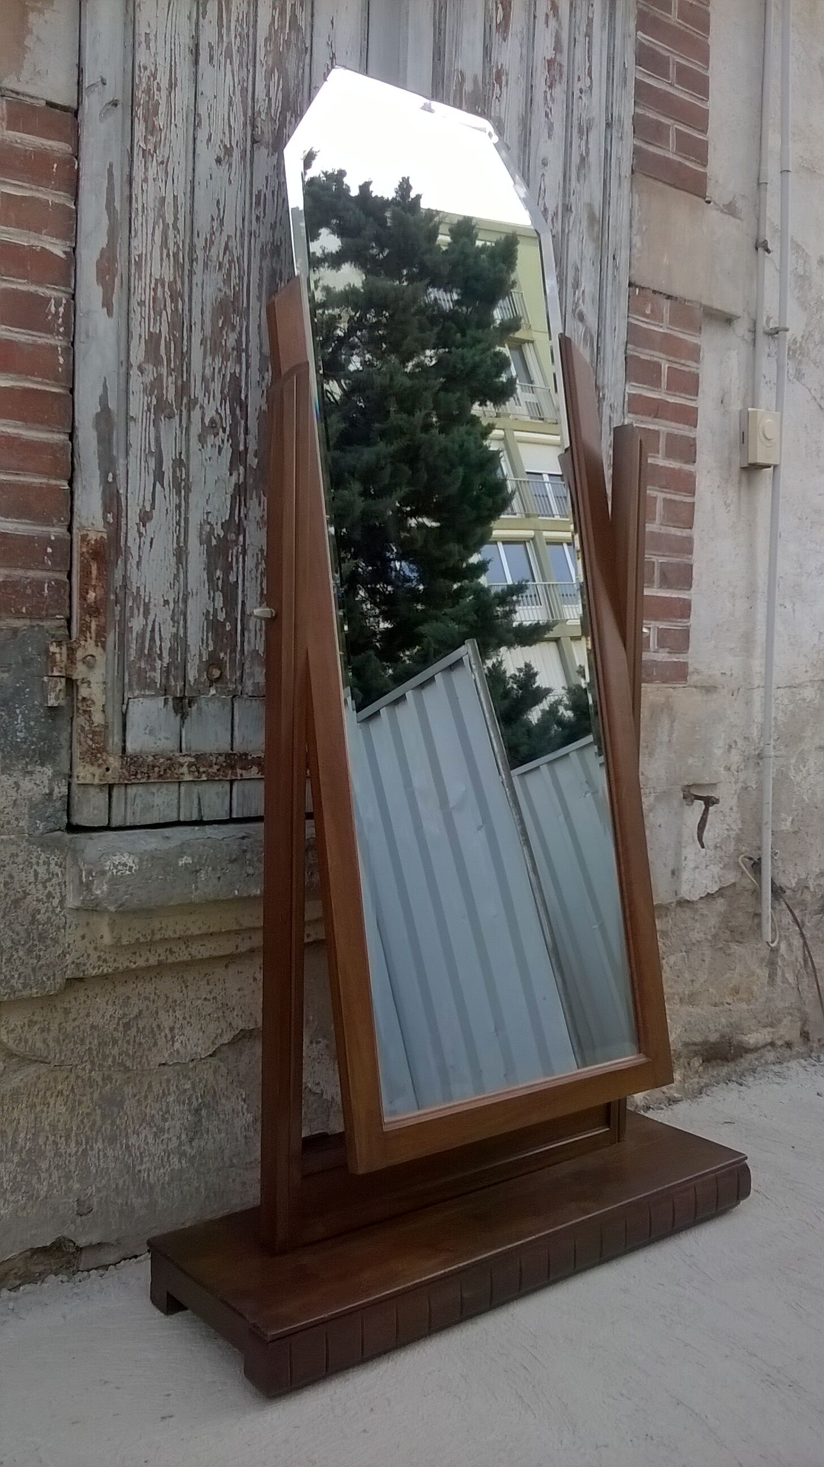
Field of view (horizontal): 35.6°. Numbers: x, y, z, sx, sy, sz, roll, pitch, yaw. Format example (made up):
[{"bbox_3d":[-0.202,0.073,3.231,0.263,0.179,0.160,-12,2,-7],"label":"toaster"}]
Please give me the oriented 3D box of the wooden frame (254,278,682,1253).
[{"bbox_3d":[0.087,0.030,1.980,0.726,1.377,0.318,-2,5,-38],"label":"wooden frame"}]

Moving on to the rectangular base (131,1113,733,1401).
[{"bbox_3d":[0.098,0.760,2.000,0.956,0.080,0.328,-2,5,-38],"label":"rectangular base"}]

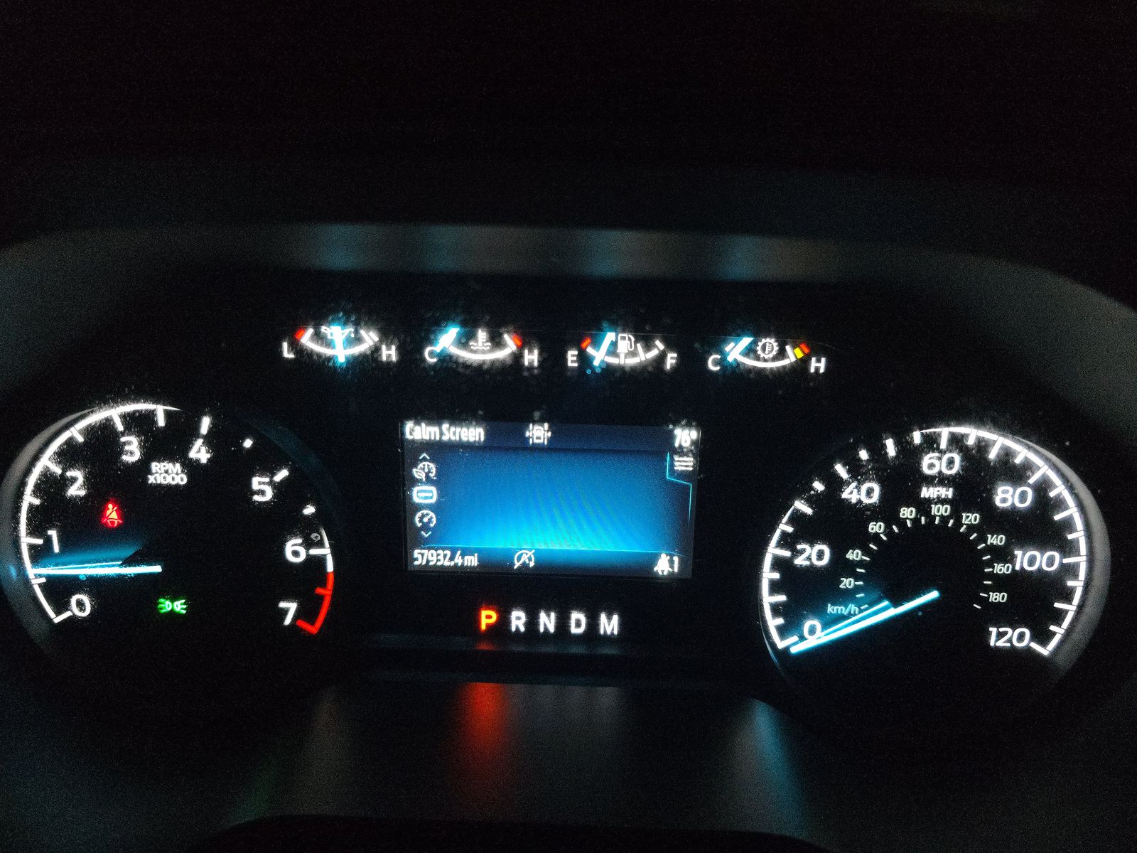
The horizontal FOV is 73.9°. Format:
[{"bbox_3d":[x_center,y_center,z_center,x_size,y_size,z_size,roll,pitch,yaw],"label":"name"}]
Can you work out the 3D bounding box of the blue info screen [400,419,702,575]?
[{"bbox_3d":[-0.006,0.023,0.249,0.095,0.052,0.010,1,14,0],"label":"blue info screen"}]

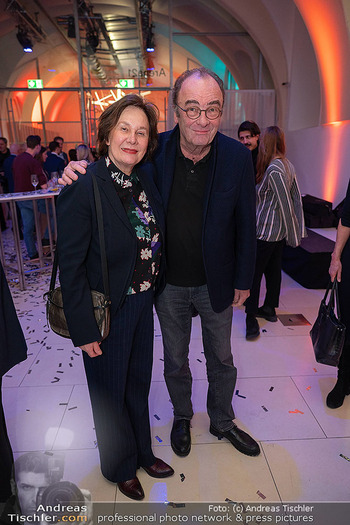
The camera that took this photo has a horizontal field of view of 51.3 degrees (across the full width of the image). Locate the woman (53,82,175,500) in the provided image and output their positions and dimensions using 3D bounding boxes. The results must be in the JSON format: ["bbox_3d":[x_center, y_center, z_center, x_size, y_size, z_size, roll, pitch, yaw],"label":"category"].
[{"bbox_3d":[-0.213,0.249,1.499,0.480,1.710,0.370,-12,20,-33],"label":"woman"}]

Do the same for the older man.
[{"bbox_3d":[-0.007,0.138,1.654,0.800,1.830,0.420,-1,17,-3],"label":"older man"}]

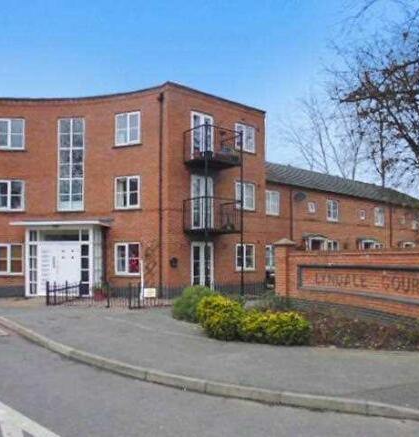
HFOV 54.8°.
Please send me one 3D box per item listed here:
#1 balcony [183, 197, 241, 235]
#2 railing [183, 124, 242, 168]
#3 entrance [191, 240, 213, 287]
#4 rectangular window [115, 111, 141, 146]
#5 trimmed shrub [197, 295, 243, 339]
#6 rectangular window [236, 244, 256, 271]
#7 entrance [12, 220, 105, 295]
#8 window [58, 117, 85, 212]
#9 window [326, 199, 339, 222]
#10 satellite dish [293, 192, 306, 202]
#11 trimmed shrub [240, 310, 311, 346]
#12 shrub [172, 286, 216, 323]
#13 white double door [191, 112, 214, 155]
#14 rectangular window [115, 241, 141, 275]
[{"bbox_3d":[0.118,-0.099,15.950,1.780,1.250,1.200,3,-4,-39],"label":"balcony"},{"bbox_3d":[0.179,-2.800,16.050,1.950,1.250,1.300,2,-4,-38],"label":"railing"},{"bbox_3d":[-0.282,2.023,16.750,1.200,2.100,0.130,3,-4,-39],"label":"entrance"},{"bbox_3d":[-3.328,-3.646,16.500,1.200,1.330,0.130,-1,-4,20],"label":"rectangular window"},{"bbox_3d":[0.203,1.807,7.450,0.860,0.770,0.860,0,-3,0],"label":"trimmed shrub"},{"bbox_3d":[1.676,1.766,18.300,1.200,1.200,0.130,3,-4,-39],"label":"rectangular window"},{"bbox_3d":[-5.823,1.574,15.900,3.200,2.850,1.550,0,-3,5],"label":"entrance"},{"bbox_3d":[-5.840,-2.255,17.100,1.100,3.900,0.120,0,-3,6],"label":"window"},{"bbox_3d":[7.018,-0.421,23.000,1.150,1.230,0.120,3,-4,-40],"label":"window"},{"bbox_3d":[4.588,-1.071,20.600,0.570,0.480,0.250,1,-4,-18],"label":"satellite dish"},{"bbox_3d":[1.168,1.893,7.150,1.220,0.520,0.850,-1,-4,14],"label":"trimmed shrub"},{"bbox_3d":[-0.309,2.019,9.600,1.080,0.780,0.950,-1,-4,12],"label":"shrub"},{"bbox_3d":[-0.277,-3.216,16.450,1.200,2.100,0.120,2,-4,-38],"label":"white double door"},{"bbox_3d":[-3.320,1.674,16.500,1.200,1.330,0.130,-1,-4,20],"label":"rectangular window"}]

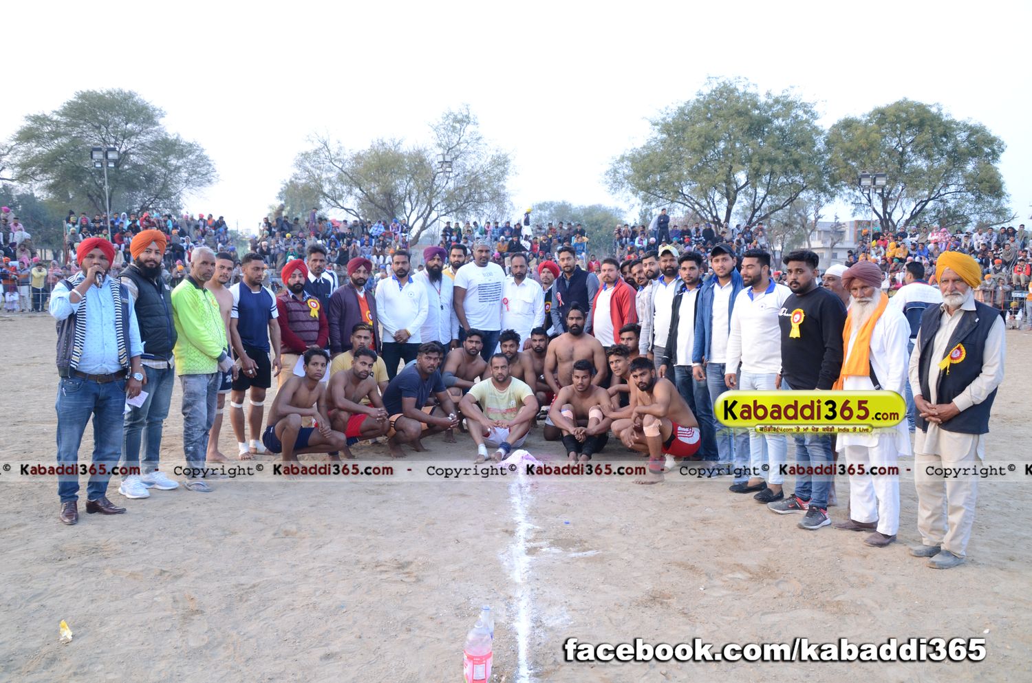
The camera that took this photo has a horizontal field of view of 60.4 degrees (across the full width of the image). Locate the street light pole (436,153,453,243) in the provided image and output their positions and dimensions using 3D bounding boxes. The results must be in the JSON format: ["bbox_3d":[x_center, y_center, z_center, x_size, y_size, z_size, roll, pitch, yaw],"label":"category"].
[{"bbox_3d":[-2.962,-4.539,36.000,0.700,6.200,0.450,0,5,-5],"label":"street light pole"}]

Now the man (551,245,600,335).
[{"bbox_3d":[0.601,-0.039,9.000,0.530,1.830,0.370,1,5,14],"label":"man"}]

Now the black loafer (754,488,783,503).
[{"bbox_3d":[1.785,1.082,6.247,0.270,0.085,0.100,-2,6,-31],"label":"black loafer"}]

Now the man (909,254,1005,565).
[{"bbox_3d":[2.482,0.371,5.010,0.360,1.747,0.540,-2,5,-38],"label":"man"}]

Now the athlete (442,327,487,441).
[{"bbox_3d":[-0.459,0.409,8.350,0.560,1.020,0.660,-1,5,-14],"label":"athlete"}]

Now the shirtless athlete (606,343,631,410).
[{"bbox_3d":[0.985,0.504,7.550,0.470,0.950,0.620,6,7,44],"label":"shirtless athlete"}]

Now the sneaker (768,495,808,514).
[{"bbox_3d":[1.817,1.077,5.929,0.288,0.120,0.110,-1,6,-22],"label":"sneaker"}]

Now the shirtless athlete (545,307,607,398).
[{"bbox_3d":[0.579,0.271,8.550,0.660,1.280,0.620,1,4,3],"label":"shirtless athlete"}]

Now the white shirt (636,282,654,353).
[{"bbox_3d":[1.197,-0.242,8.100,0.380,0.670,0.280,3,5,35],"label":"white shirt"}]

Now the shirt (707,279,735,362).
[{"bbox_3d":[1.537,-0.154,6.750,0.390,0.648,0.250,4,6,30],"label":"shirt"}]

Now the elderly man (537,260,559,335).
[{"bbox_3d":[0.327,-0.002,9.100,0.500,1.662,0.310,1,5,6],"label":"elderly man"}]

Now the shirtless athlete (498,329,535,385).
[{"bbox_3d":[-0.042,0.418,8.300,0.600,1.040,0.660,0,5,-3],"label":"shirtless athlete"}]

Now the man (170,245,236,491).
[{"bbox_3d":[-2.251,0.192,6.415,0.400,1.731,0.480,3,5,28],"label":"man"}]

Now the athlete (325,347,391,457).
[{"bbox_3d":[-1.379,0.506,7.720,0.600,0.930,0.700,-2,5,-27],"label":"athlete"}]

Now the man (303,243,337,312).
[{"bbox_3d":[-1.853,-0.020,8.300,0.490,1.795,0.310,0,5,-10],"label":"man"}]

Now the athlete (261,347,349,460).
[{"bbox_3d":[-1.686,0.538,7.063,0.700,0.963,0.600,5,6,45],"label":"athlete"}]

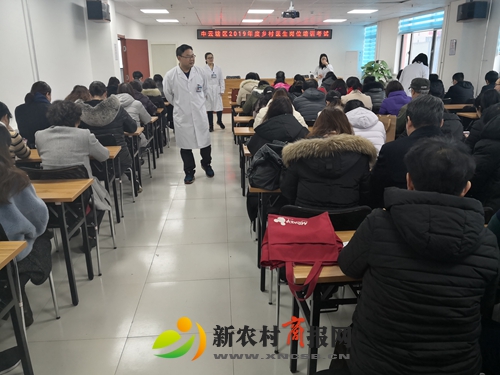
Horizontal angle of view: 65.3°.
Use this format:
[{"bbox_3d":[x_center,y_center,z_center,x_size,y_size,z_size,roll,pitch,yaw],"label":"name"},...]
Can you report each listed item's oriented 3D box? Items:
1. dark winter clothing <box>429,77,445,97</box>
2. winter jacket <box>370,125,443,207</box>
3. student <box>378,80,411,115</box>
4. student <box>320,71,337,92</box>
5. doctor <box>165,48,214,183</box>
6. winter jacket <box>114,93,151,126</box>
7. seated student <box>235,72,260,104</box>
[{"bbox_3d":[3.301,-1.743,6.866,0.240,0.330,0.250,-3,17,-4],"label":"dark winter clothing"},{"bbox_3d":[0.943,0.024,2.252,0.580,0.790,0.520,0,18,-1],"label":"winter jacket"},{"bbox_3d":[1.905,-0.860,5.453,0.512,1.241,0.709,-2,18,-4],"label":"student"},{"bbox_3d":[1.642,-1.746,8.202,0.460,1.333,0.720,-2,17,-4],"label":"student"},{"bbox_3d":[-0.743,-0.926,5.048,0.600,1.725,0.480,-6,19,-18],"label":"doctor"},{"bbox_3d":[-1.569,-0.897,5.085,0.542,0.690,0.512,-2,18,-4],"label":"winter jacket"},{"bbox_3d":[0.016,-1.432,7.237,0.542,1.300,0.729,-2,18,-4],"label":"seated student"}]

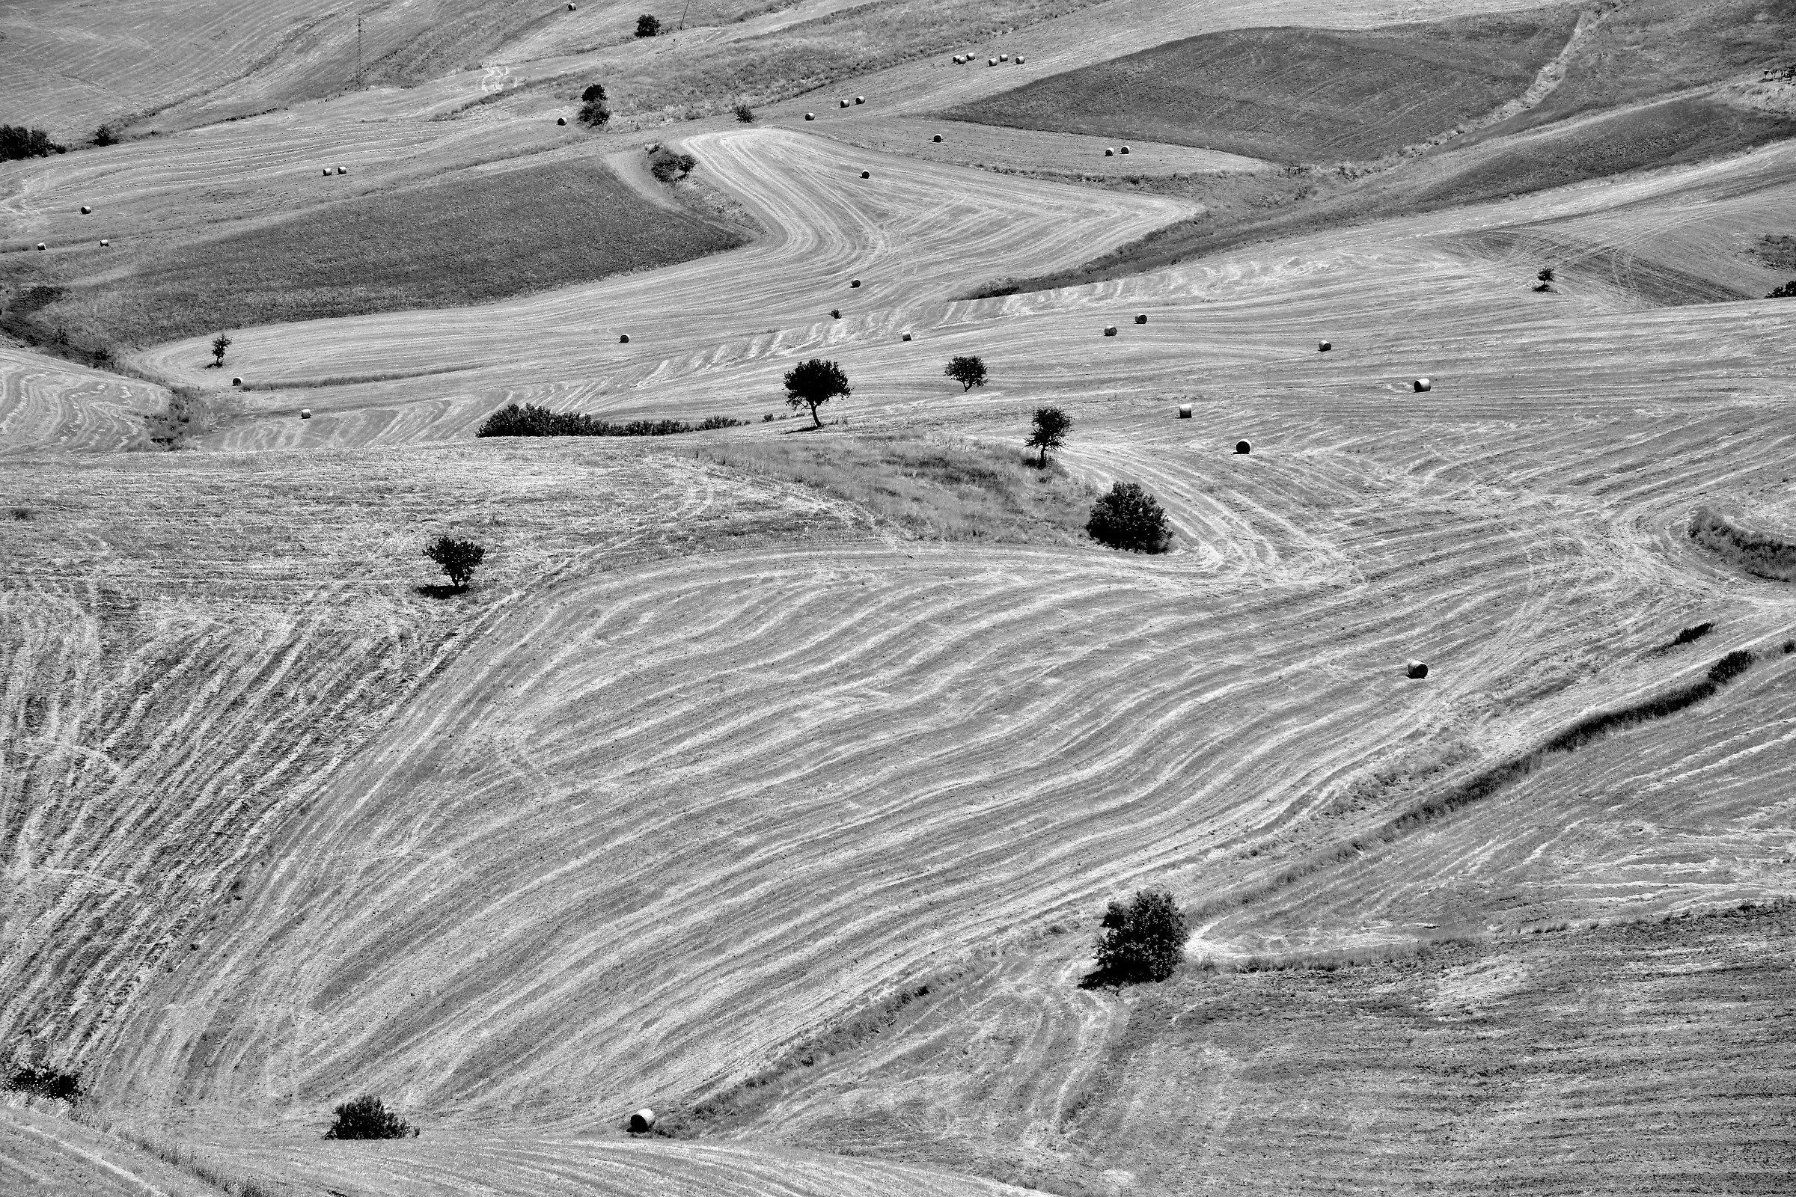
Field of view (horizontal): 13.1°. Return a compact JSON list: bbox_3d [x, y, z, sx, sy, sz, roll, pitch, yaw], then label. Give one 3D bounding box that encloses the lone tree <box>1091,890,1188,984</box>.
[{"bbox_3d":[21.231,29.587,685.000,8.222,7.536,7.811,0,10,0],"label":"lone tree"}]

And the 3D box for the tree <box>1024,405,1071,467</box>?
[{"bbox_3d":[16.294,-17.595,850.000,5.025,6.289,4.774,0,10,0],"label":"tree"}]

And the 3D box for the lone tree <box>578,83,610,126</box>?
[{"bbox_3d":[-61.671,-100.166,1590.000,6.267,7.851,5.953,0,10,0],"label":"lone tree"}]

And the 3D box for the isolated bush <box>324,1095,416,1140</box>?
[{"bbox_3d":[-43.169,42.555,640.000,7.567,3.705,6.054,0,10,0],"label":"isolated bush"}]

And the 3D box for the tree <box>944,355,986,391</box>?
[{"bbox_3d":[8.599,-28.855,1000.000,5.195,4.473,4.936,0,10,0],"label":"tree"}]

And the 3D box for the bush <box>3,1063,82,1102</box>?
[{"bbox_3d":[-70.430,39.882,645.000,6.702,2.978,4.356,0,10,0],"label":"bush"}]

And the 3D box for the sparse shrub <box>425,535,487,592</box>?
[{"bbox_3d":[-45.645,-3.751,805.000,6.346,5.208,6.028,0,10,0],"label":"sparse shrub"}]

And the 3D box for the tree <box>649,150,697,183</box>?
[{"bbox_3d":[-43.291,-83.494,1515.000,9.228,5.621,6.921,0,10,0],"label":"tree"}]

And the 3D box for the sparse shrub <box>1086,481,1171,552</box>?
[{"bbox_3d":[23.577,-8.388,800.000,8.599,6.800,8.169,0,10,0],"label":"sparse shrub"}]

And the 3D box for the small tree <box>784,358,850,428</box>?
[{"bbox_3d":[-9.612,-24.287,925.000,7.789,7.880,7.399,0,10,0],"label":"small tree"}]

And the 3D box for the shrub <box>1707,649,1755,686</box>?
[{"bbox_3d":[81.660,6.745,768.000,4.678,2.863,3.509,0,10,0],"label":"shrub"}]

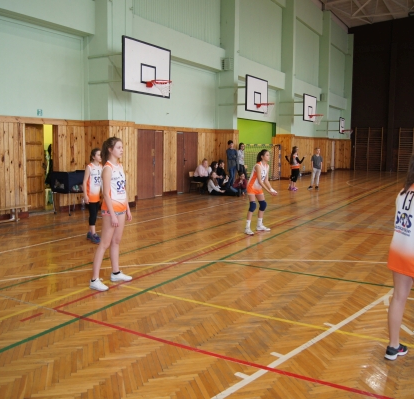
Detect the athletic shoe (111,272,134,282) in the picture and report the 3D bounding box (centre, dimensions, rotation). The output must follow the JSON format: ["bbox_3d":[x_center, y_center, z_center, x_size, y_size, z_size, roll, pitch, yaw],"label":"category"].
[{"bbox_3d":[-1.009,0.926,5.351,0.250,0.110,0.095,0,6,2],"label":"athletic shoe"}]

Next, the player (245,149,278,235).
[{"bbox_3d":[1.021,-0.142,8.497,0.520,1.570,0.450,4,7,30],"label":"player"}]

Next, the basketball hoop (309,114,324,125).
[{"bbox_3d":[5.215,-3.792,21.313,0.620,0.420,0.460,4,7,31],"label":"basketball hoop"}]

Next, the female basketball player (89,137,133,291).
[{"bbox_3d":[-1.085,0.153,5.106,0.360,1.700,0.450,2,7,19],"label":"female basketball player"}]

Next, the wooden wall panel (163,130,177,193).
[{"bbox_3d":[-1.244,-1.295,15.328,0.070,2.050,0.800,4,7,31],"label":"wooden wall panel"}]

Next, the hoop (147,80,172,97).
[{"bbox_3d":[-1.126,-2.619,10.656,0.620,0.420,0.460,4,7,31],"label":"hoop"}]

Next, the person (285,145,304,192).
[{"bbox_3d":[3.391,-1.195,17.326,0.500,1.670,0.600,-2,7,-15],"label":"person"}]

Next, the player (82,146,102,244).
[{"bbox_3d":[-1.913,-0.059,7.580,0.290,1.570,0.400,4,8,34],"label":"player"}]

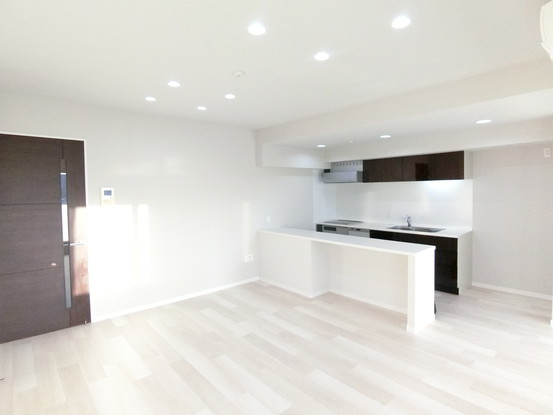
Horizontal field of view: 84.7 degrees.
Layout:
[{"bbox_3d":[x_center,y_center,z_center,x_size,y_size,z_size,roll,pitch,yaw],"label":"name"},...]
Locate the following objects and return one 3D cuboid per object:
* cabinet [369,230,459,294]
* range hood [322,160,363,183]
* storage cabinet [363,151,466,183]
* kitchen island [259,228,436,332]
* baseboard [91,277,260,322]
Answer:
[{"bbox_3d":[2.293,0.790,4.901,0.635,0.810,1.347,-4,4,-41],"label":"cabinet"},{"bbox_3d":[1.402,-0.655,5.862,0.580,0.395,0.770,-4,4,-41],"label":"range hood"},{"bbox_3d":[2.262,-0.627,5.014,0.390,0.397,1.639,-4,4,-41],"label":"storage cabinet"},{"bbox_3d":[0.749,0.838,4.299,0.491,0.842,2.664,-4,4,-41],"label":"kitchen island"},{"bbox_3d":[-1.225,1.266,4.357,2.459,0.060,0.015,-4,4,-41],"label":"baseboard"}]

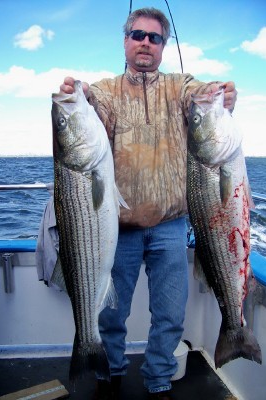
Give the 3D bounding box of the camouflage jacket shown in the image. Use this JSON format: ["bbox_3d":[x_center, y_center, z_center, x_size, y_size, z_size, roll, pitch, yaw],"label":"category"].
[{"bbox_3d":[0.050,-0.212,1.690,0.490,0.650,0.440,0,6,3],"label":"camouflage jacket"}]

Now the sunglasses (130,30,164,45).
[{"bbox_3d":[0.056,-0.655,1.700,0.142,0.048,0.130,10,14,-1],"label":"sunglasses"}]

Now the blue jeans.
[{"bbox_3d":[0.045,0.469,1.910,0.430,0.890,0.330,0,6,5],"label":"blue jeans"}]

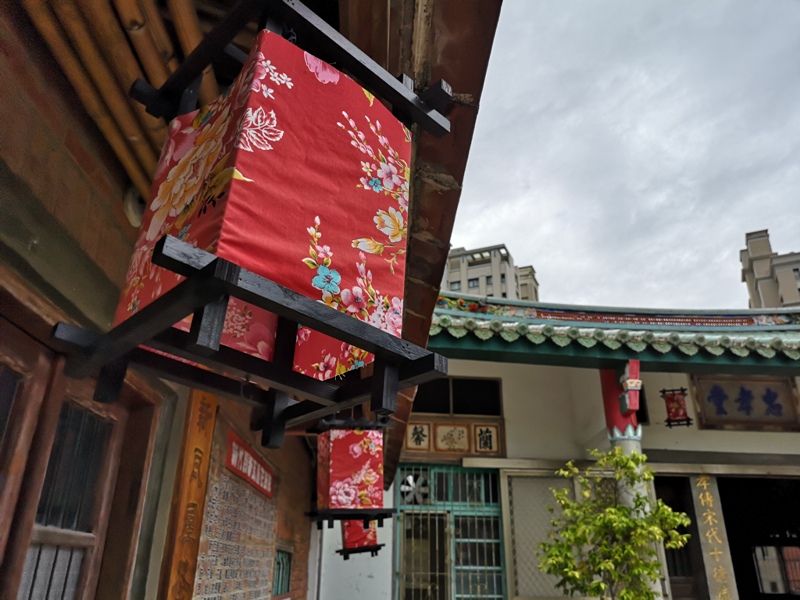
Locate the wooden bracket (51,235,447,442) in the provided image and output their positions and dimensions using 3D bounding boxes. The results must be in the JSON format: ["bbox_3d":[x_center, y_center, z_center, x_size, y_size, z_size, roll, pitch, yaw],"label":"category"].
[{"bbox_3d":[-0.226,0.113,0.930,0.468,0.098,0.453,27,-37,-37],"label":"wooden bracket"}]

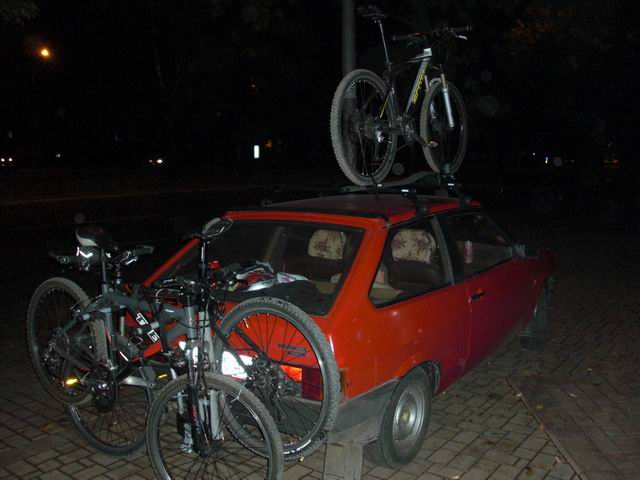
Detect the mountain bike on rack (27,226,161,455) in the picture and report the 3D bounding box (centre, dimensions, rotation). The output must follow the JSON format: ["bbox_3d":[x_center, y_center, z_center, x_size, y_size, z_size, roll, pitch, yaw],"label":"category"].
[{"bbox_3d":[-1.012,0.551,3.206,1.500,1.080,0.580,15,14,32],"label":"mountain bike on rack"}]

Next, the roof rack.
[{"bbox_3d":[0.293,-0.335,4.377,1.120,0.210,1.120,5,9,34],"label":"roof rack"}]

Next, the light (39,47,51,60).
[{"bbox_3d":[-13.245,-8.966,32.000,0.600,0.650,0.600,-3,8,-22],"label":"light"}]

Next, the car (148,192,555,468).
[{"bbox_3d":[0.538,0.340,4.945,1.640,1.400,4.000,5,9,34],"label":"car"}]

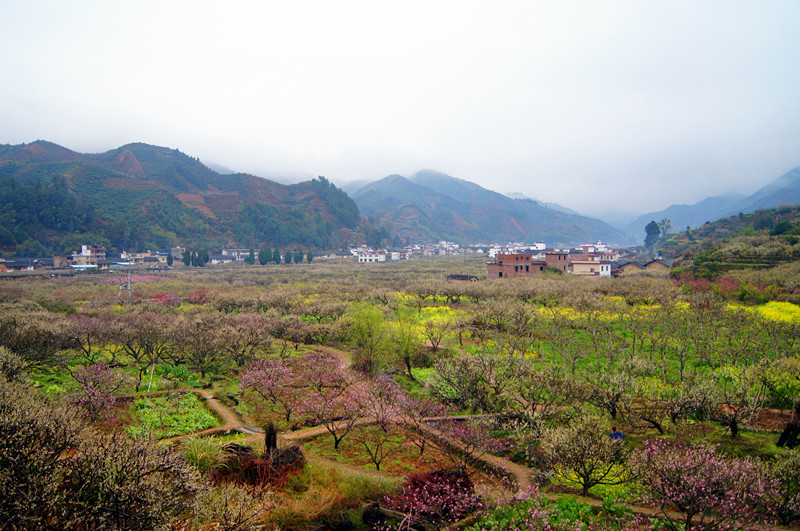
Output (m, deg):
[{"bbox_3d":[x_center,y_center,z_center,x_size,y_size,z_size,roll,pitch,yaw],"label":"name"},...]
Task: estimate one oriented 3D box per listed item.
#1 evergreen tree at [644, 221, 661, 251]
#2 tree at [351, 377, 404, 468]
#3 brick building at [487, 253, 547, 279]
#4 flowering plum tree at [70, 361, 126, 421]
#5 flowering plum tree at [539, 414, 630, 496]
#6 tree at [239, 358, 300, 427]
[{"bbox_3d":[127.577,-14.652,370.000,7.800,15.500,7.800,0,2,0],"label":"evergreen tree"},{"bbox_3d":[-1.054,7.502,34.242,2.530,4.210,2.780,0,2,0],"label":"tree"},{"bbox_3d":[34.999,0.751,220.000,17.500,8.000,12.000,0,2,-3],"label":"brick building"},{"bbox_3d":[-18.142,7.637,43.866,3.480,3.320,3.480,0,2,0],"label":"flowering plum tree"},{"bbox_3d":[7.792,8.078,30.873,3.890,3.270,3.890,0,2,0],"label":"flowering plum tree"},{"bbox_3d":[-7.697,7.491,43.135,3.660,3.660,3.660,0,2,0],"label":"tree"}]

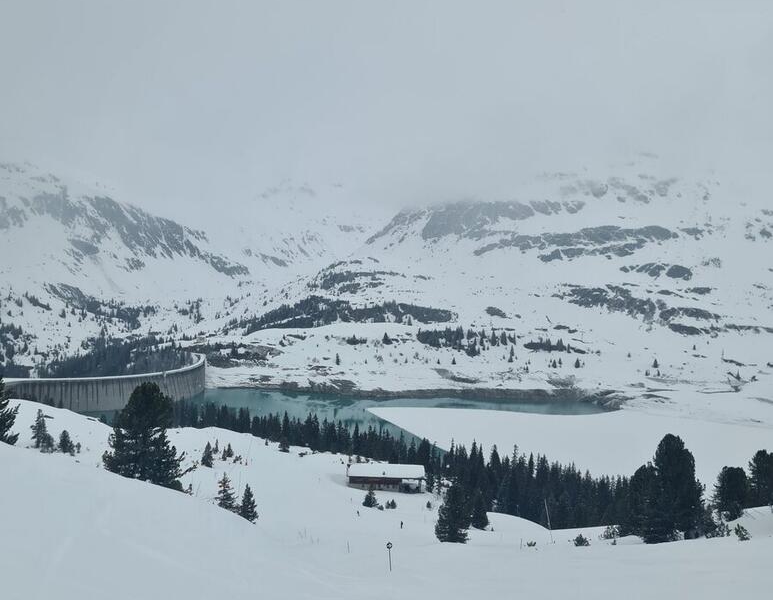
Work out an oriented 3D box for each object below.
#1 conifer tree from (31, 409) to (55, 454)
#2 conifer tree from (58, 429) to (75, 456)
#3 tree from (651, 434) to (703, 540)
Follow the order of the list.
[{"bbox_3d":[-47.161,18.028,102.000,3.290,5.970,3.290,0,2,0],"label":"conifer tree"},{"bbox_3d":[-43.871,19.536,102.000,2.190,3.530,2.190,0,2,0],"label":"conifer tree"},{"bbox_3d":[35.860,23.062,92.000,6.430,12.980,6.430,0,2,0],"label":"tree"}]

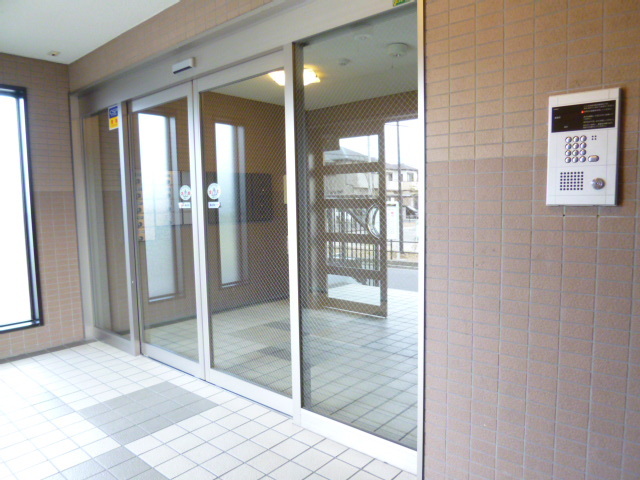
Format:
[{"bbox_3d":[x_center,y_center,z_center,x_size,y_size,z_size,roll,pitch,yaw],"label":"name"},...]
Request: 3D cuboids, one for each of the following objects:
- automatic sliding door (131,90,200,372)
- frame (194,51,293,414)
[{"bbox_3d":[-1.123,-0.048,3.306,0.840,2.030,0.060,3,6,40],"label":"automatic sliding door"},{"bbox_3d":[-0.470,-0.016,2.755,0.850,2.050,0.070,3,6,40],"label":"frame"}]

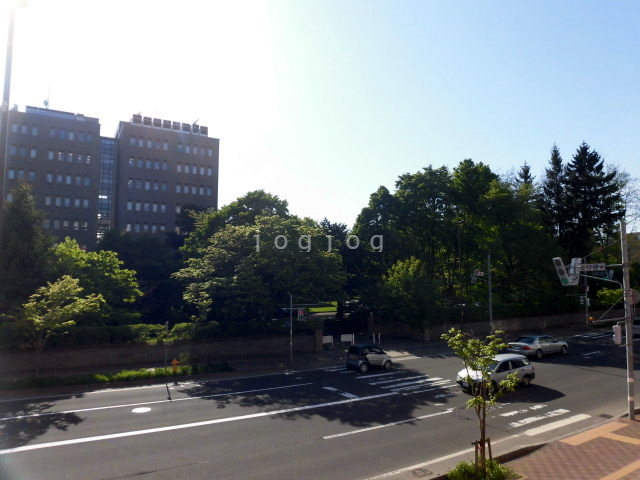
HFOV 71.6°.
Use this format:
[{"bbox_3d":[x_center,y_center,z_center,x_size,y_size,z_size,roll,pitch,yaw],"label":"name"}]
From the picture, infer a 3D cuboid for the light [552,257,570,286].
[{"bbox_3d":[10.899,1.420,20.000,0.350,1.200,0.420,-22,4,-20],"label":"light"}]

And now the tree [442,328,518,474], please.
[{"bbox_3d":[4.522,4.587,12.500,2.100,4.050,2.000,-1,-4,20],"label":"tree"}]

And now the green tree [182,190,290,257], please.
[{"bbox_3d":[-7.880,1.944,41.473,10.800,13.117,10.500,1,-5,0],"label":"green tree"}]

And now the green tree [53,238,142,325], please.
[{"bbox_3d":[-14.219,2.945,28.355,5.300,6.103,5.100,2,-5,-27],"label":"green tree"}]

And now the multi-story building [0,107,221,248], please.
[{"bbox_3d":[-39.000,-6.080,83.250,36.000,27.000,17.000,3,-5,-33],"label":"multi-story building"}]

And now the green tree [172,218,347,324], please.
[{"bbox_3d":[-4.646,2.954,33.868,12.800,9.725,11.800,1,-5,0],"label":"green tree"}]

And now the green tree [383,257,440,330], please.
[{"bbox_3d":[8.558,5.140,41.500,5.200,7.100,4.800,0,-4,12],"label":"green tree"}]

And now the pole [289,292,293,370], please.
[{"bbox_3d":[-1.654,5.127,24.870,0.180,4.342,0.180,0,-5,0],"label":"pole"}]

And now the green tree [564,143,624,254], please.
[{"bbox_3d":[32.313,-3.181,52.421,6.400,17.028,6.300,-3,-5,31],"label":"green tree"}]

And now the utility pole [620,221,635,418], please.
[{"bbox_3d":[12.218,3.060,17.648,0.260,7.950,0.260,3,-5,-30],"label":"utility pole"}]

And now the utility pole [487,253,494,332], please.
[{"bbox_3d":[15.590,4.967,40.500,0.260,7.500,0.260,3,-5,-30],"label":"utility pole"}]

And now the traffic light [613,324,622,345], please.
[{"bbox_3d":[12.203,3.876,18.200,0.360,0.750,0.230,3,-5,-30],"label":"traffic light"}]

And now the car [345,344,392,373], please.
[{"bbox_3d":[2.966,7.005,26.800,2.650,1.500,1.520,3,-5,-30],"label":"car"}]

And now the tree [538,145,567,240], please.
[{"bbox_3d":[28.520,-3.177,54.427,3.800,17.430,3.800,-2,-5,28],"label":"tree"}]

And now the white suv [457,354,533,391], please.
[{"bbox_3d":[8.975,6.731,22.600,4.200,1.530,1.690,3,-5,-30],"label":"white suv"}]

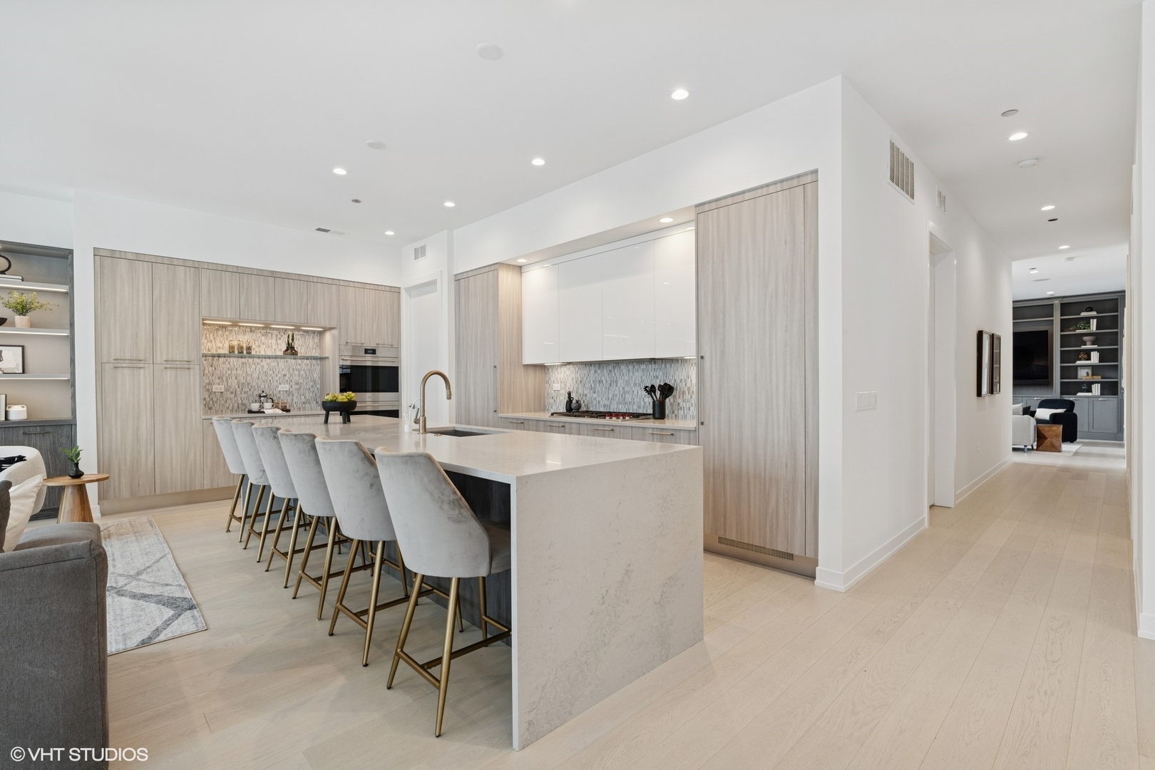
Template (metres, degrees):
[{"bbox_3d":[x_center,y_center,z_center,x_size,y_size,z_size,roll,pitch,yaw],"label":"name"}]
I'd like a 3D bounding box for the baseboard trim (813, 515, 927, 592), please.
[{"bbox_3d":[2.151,1.133,3.654,1.880,0.115,0.165,-1,1,-44],"label":"baseboard trim"}]

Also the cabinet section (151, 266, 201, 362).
[{"bbox_3d":[-4.275,-0.713,5.435,0.377,0.997,0.600,-1,1,-43],"label":"cabinet section"}]

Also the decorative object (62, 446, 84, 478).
[{"bbox_3d":[-4.092,0.624,4.164,0.130,0.258,0.130,-1,0,-44],"label":"decorative object"}]

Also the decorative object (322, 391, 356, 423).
[{"bbox_3d":[-1.936,0.178,4.180,0.260,0.255,0.260,-1,1,-44],"label":"decorative object"}]

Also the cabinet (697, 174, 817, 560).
[{"bbox_3d":[1.388,-0.075,3.619,0.640,2.425,0.860,-1,1,-44],"label":"cabinet"}]

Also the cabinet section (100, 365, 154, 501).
[{"bbox_3d":[-4.543,0.442,5.187,0.374,1.303,0.600,-1,1,-43],"label":"cabinet section"}]

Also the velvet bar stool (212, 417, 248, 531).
[{"bbox_3d":[-2.658,0.744,4.310,0.550,0.970,0.490,-1,1,-44],"label":"velvet bar stool"}]

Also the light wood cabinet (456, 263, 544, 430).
[{"bbox_3d":[-0.931,-0.060,6.139,0.665,2.540,0.905,-1,0,-44],"label":"light wood cabinet"}]

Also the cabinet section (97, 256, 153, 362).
[{"bbox_3d":[-4.549,-0.710,5.178,0.374,0.997,0.600,-1,1,-43],"label":"cabinet section"}]

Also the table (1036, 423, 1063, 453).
[{"bbox_3d":[8.196,0.913,8.905,0.320,0.470,0.315,-1,0,-44],"label":"table"}]

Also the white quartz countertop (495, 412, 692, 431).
[{"bbox_3d":[0.253,0.314,4.833,0.660,0.030,2.445,-1,1,-44],"label":"white quartz countertop"}]

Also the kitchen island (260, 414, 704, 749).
[{"bbox_3d":[-1.206,0.763,3.551,1.090,0.926,4.050,-1,0,-44],"label":"kitchen island"}]

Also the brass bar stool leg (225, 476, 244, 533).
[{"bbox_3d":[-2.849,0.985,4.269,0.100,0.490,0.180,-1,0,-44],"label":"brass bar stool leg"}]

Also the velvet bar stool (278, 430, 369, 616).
[{"bbox_3d":[-1.345,0.741,2.960,0.550,0.970,0.490,-1,1,-44],"label":"velvet bar stool"}]

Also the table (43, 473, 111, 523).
[{"bbox_3d":[-4.003,0.992,4.115,0.380,0.490,0.380,-1,0,-44],"label":"table"}]

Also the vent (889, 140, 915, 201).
[{"bbox_3d":[2.494,-1.637,3.923,0.700,0.340,0.030,-1,0,-44],"label":"vent"}]

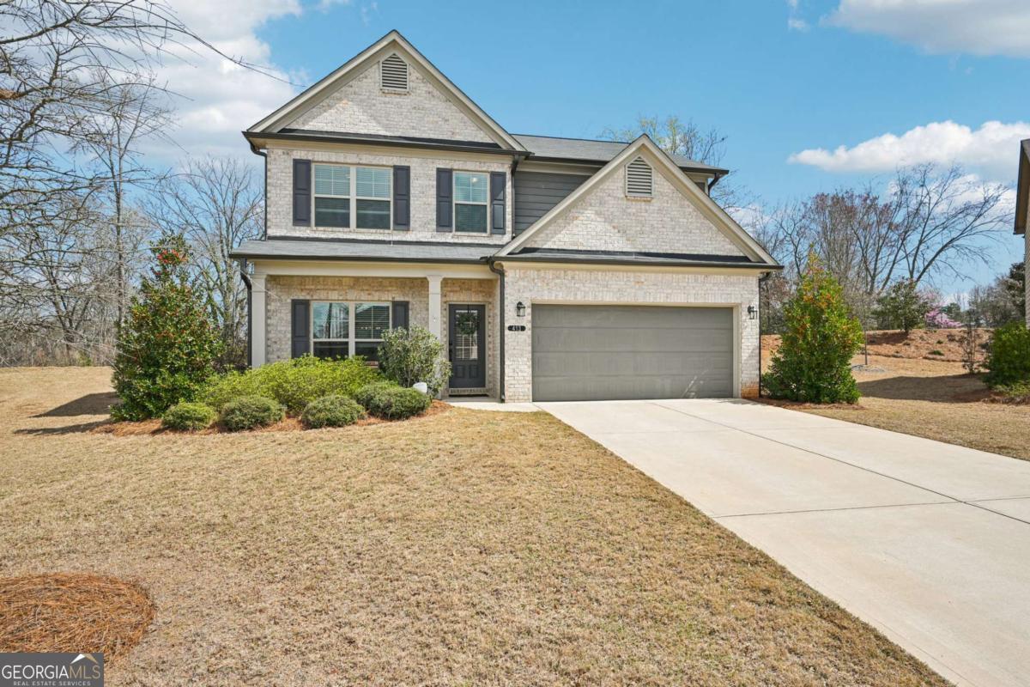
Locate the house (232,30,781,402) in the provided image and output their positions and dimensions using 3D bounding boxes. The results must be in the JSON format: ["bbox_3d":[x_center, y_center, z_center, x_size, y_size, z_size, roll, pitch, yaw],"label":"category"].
[{"bbox_3d":[-0.929,-2.983,17.770,11.970,8.650,13.000,0,-1,-11],"label":"house"}]

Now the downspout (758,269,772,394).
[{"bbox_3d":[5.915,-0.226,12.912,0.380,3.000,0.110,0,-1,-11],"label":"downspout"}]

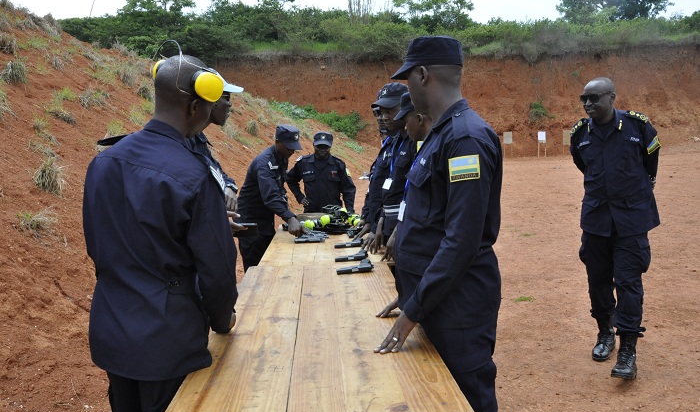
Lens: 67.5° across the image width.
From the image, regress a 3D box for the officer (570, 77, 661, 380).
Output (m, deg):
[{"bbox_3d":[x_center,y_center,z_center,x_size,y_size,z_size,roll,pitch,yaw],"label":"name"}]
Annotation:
[{"bbox_3d":[1.612,0.121,3.193,0.530,1.770,0.400,5,9,39],"label":"officer"}]

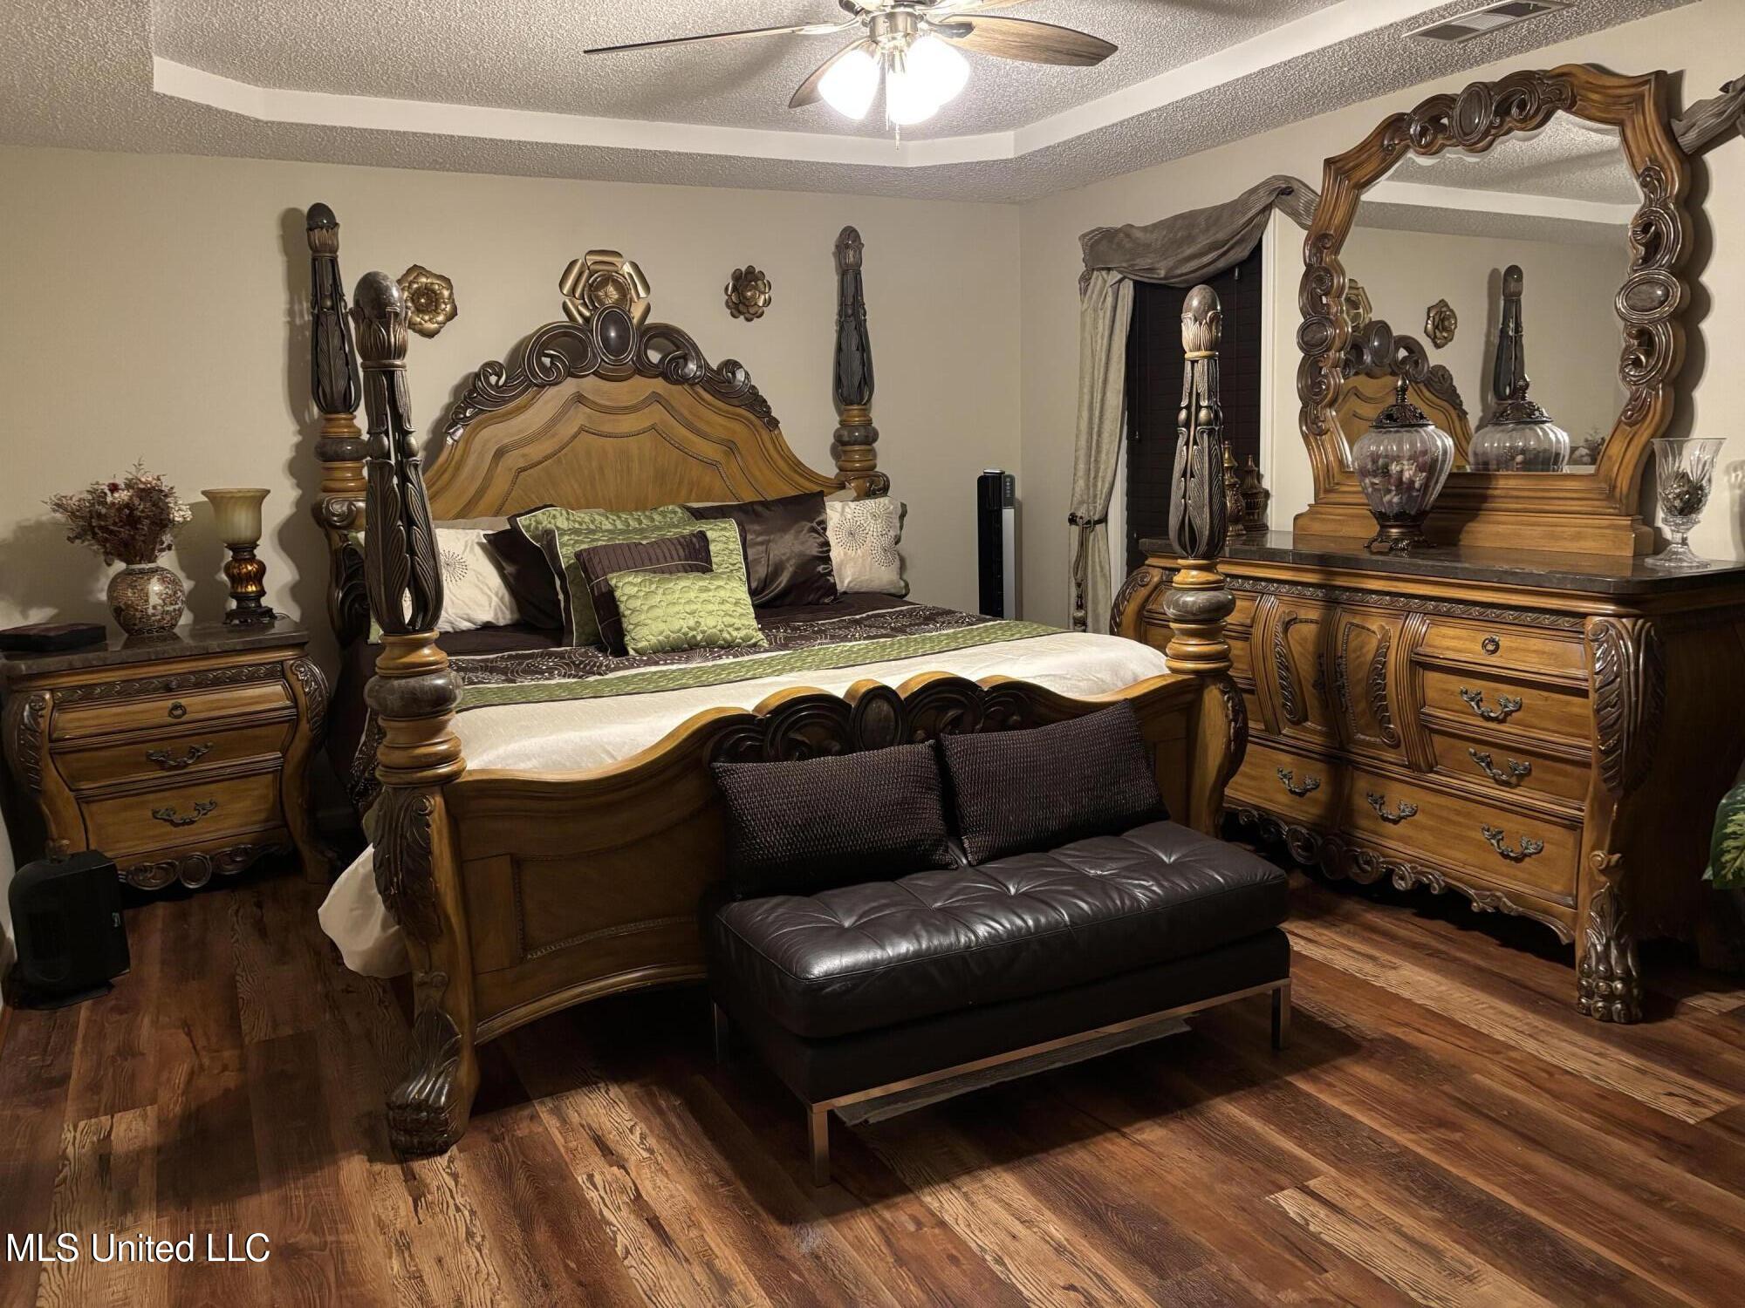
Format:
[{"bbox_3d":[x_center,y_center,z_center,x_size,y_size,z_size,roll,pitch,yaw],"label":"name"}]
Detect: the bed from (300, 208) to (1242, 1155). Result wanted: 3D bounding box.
[{"bbox_3d":[-0.491,-0.357,4.027,2.234,2.264,2.470,-6,10,-24],"label":"bed"}]

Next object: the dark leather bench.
[{"bbox_3d":[0.281,0.571,3.004,1.200,0.730,0.630,-7,10,-23],"label":"dark leather bench"}]

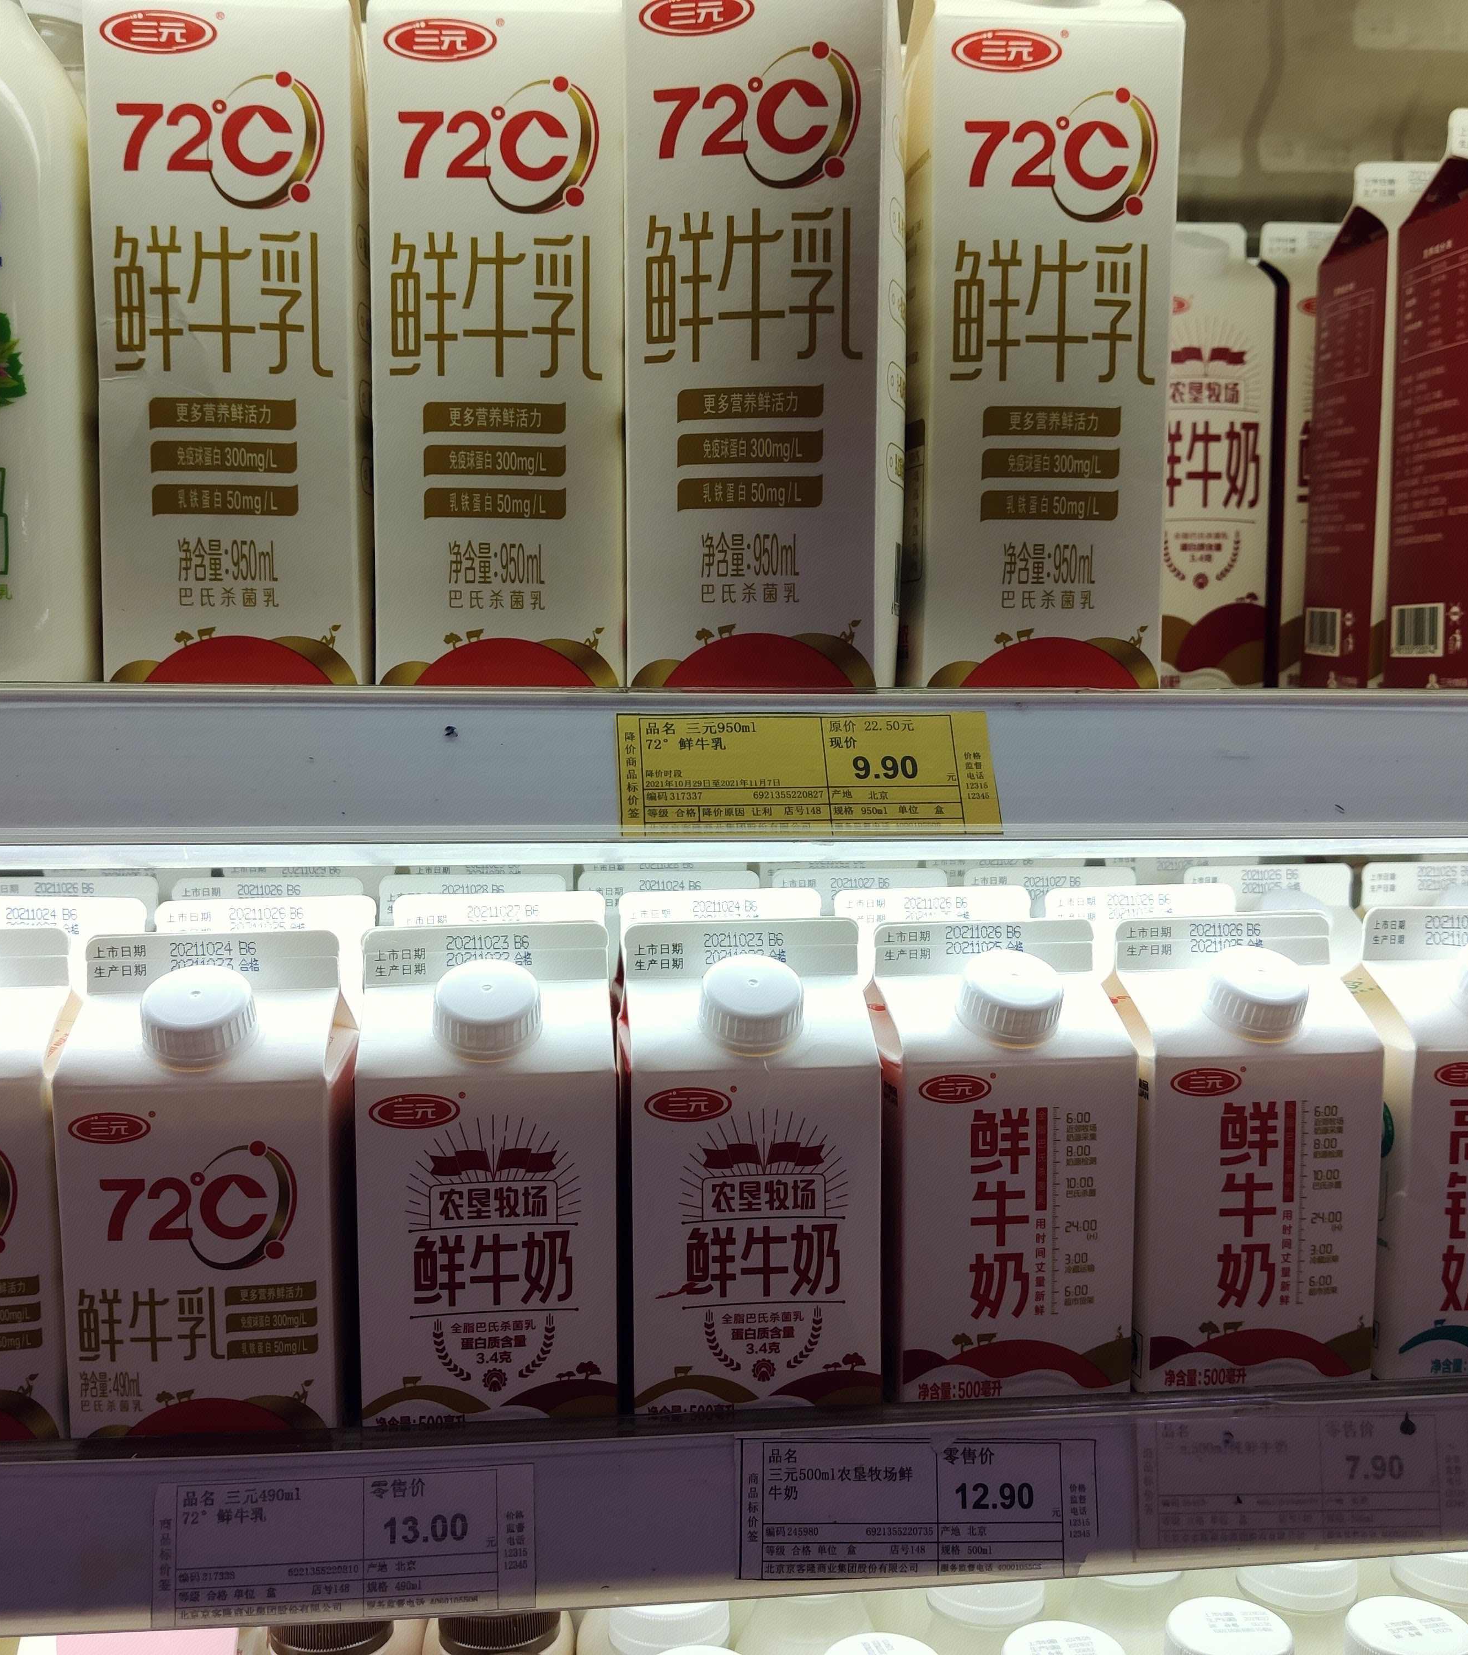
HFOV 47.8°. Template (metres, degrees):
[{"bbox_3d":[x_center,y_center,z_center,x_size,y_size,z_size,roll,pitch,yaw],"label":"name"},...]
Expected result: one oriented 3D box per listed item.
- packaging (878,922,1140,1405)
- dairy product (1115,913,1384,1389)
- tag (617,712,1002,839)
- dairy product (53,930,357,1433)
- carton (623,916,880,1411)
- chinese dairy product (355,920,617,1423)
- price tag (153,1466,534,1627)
[{"bbox_3d":[0.077,0.096,0.512,0.071,0.138,0.071,-1,6,-9],"label":"packaging"},{"bbox_3d":[0.153,0.095,0.522,0.071,0.138,0.071,-1,6,-8],"label":"dairy product"},{"bbox_3d":[0.020,-0.015,0.442,0.101,0.037,0.002,-1,-27,-6],"label":"tag"},{"bbox_3d":[-0.149,0.098,0.481,0.071,0.138,0.071,-1,6,-7],"label":"dairy product"},{"bbox_3d":[0.002,0.097,0.501,0.071,0.138,0.071,-1,6,-7],"label":"carton"},{"bbox_3d":[-0.072,0.098,0.492,0.071,0.138,0.071,-1,6,-8],"label":"chinese dairy product"},{"bbox_3d":[-0.104,0.193,0.445,0.101,0.037,0.002,0,-6,-5],"label":"price tag"}]

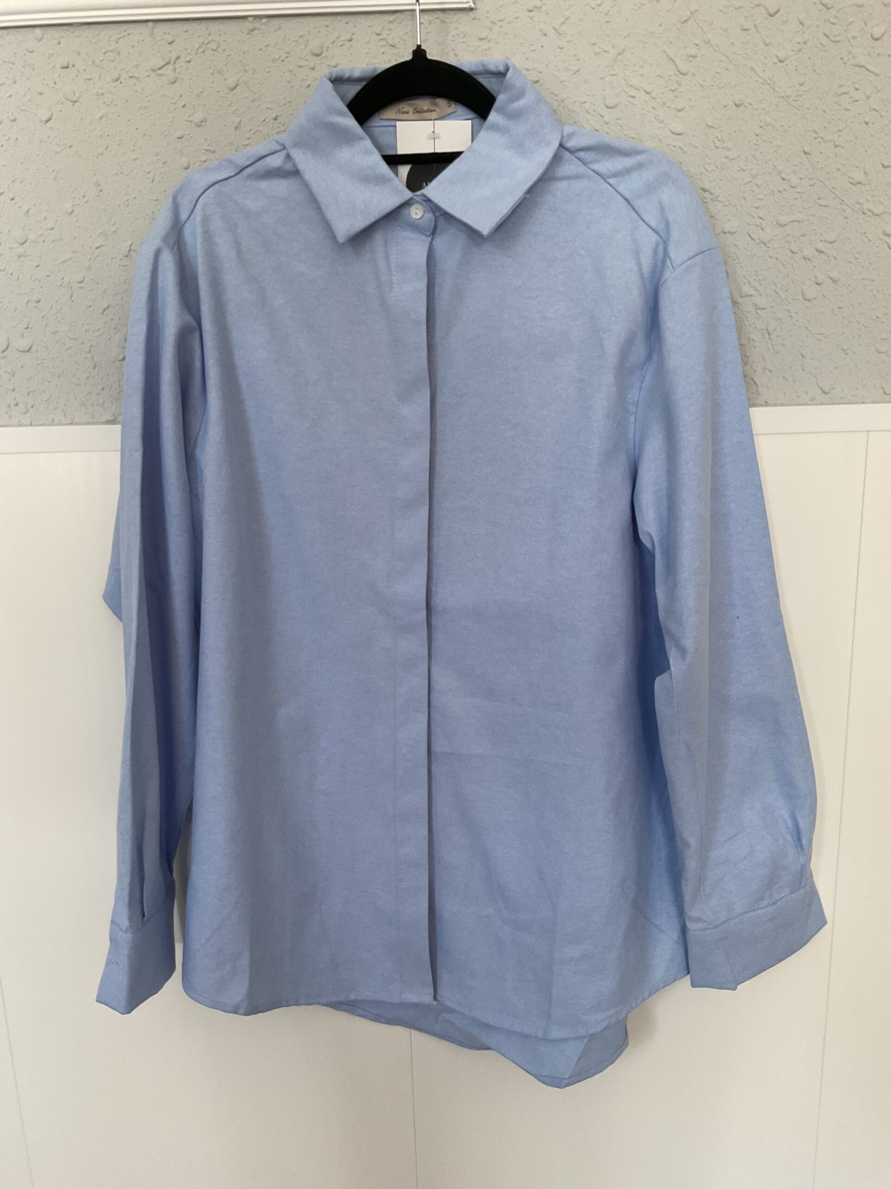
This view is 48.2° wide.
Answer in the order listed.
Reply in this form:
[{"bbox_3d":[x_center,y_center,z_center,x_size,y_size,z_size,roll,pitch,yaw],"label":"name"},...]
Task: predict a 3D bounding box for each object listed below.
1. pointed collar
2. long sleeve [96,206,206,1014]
[{"bbox_3d":[-0.017,-0.321,0.720,0.200,0.127,0.110,-1,14,1],"label":"pointed collar"},{"bbox_3d":[-0.234,0.025,0.792,0.097,0.635,0.125,3,10,0],"label":"long sleeve"}]

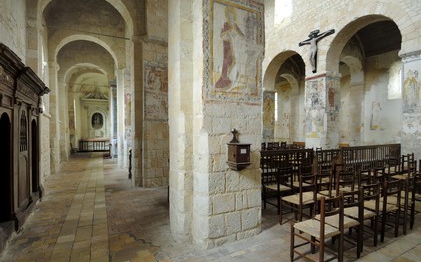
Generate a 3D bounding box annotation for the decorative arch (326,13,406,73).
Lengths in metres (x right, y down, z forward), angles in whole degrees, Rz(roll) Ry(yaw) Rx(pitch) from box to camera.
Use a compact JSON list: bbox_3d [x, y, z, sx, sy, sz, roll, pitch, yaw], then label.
[{"bbox_3d":[5.707,-3.098,7.716,0.940,1.680,2.379,-1,2,-27],"label":"decorative arch"}]

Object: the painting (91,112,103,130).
[{"bbox_3d":[-7.729,-0.670,14.451,0.691,1.156,0.080,-1,2,-27],"label":"painting"}]

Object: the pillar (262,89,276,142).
[{"bbox_3d":[3.205,-0.529,12.589,0.920,3.620,0.970,-1,2,-27],"label":"pillar"}]

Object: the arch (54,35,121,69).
[{"bbox_3d":[-4.476,-2.833,7.710,2.160,1.150,0.470,-1,2,-27],"label":"arch"}]

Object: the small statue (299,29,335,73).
[{"bbox_3d":[4.409,-3.367,8.880,0.280,1.780,1.650,-1,2,-27],"label":"small statue"}]

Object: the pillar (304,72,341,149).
[{"bbox_3d":[4.935,-0.459,9.288,0.940,3.700,0.997,-1,2,-27],"label":"pillar"}]

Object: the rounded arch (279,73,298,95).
[{"bbox_3d":[4.617,-2.911,13.220,2.180,1.180,0.480,-1,2,-27],"label":"rounded arch"}]

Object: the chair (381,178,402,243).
[{"bbox_3d":[2.562,1.153,3.225,0.405,0.880,0.405,-1,2,-27],"label":"chair"}]

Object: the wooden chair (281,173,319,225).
[{"bbox_3d":[1.460,1.144,3.505,0.410,0.880,0.400,-1,2,-27],"label":"wooden chair"}]

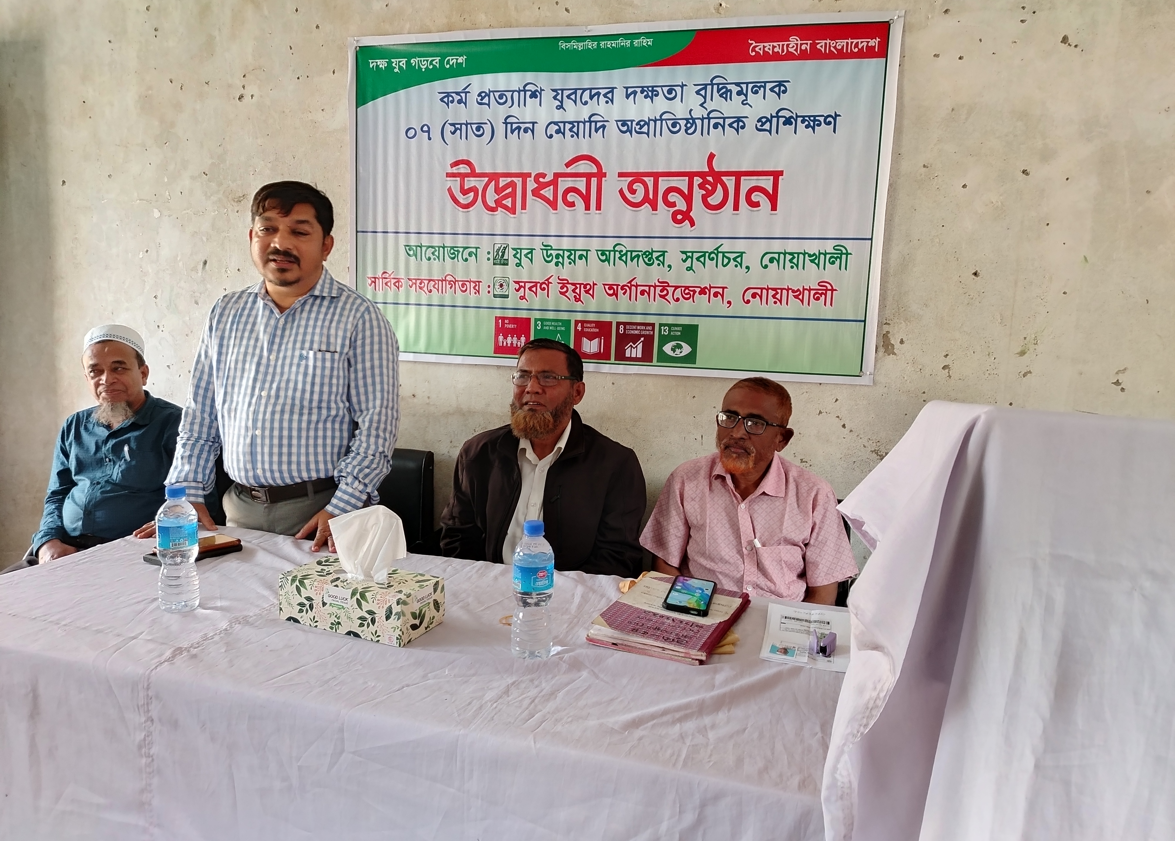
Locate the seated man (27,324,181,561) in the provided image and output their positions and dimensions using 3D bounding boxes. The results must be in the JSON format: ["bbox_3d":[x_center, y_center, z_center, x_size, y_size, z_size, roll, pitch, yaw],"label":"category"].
[{"bbox_3d":[-1.264,0.377,2.009,0.500,1.212,0.780,3,7,4],"label":"seated man"}]

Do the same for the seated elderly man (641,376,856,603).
[{"bbox_3d":[0.280,0.500,1.687,0.500,1.161,0.750,5,8,20],"label":"seated elderly man"}]

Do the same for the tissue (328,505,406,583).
[{"bbox_3d":[-0.367,0.204,1.348,0.125,0.125,0.070,5,8,22],"label":"tissue"}]

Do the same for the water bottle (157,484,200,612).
[{"bbox_3d":[-0.707,0.215,1.404,0.065,0.208,0.065,2,7,0],"label":"water bottle"}]

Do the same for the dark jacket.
[{"bbox_3d":[-0.123,0.271,1.942,0.490,0.570,0.370,5,8,22],"label":"dark jacket"}]

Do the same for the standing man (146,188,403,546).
[{"bbox_3d":[-0.733,0.225,1.969,0.570,1.562,0.450,3,7,8],"label":"standing man"}]

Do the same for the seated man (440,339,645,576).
[{"bbox_3d":[-0.186,0.430,1.864,0.510,1.222,0.780,5,8,22],"label":"seated man"}]

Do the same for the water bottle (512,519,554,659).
[{"bbox_3d":[-0.082,0.256,1.270,0.065,0.206,0.065,2,7,0],"label":"water bottle"}]

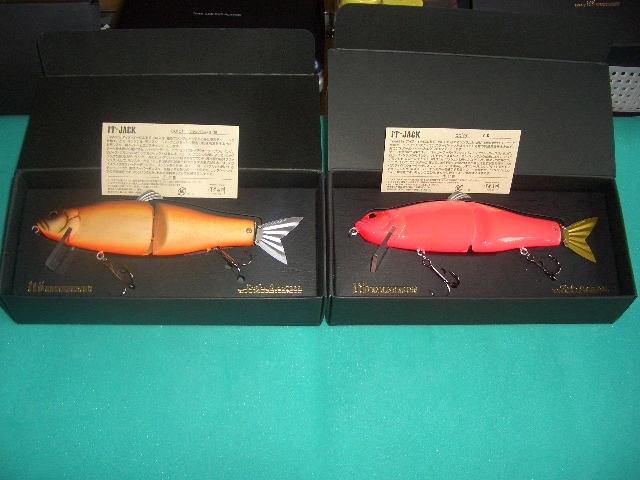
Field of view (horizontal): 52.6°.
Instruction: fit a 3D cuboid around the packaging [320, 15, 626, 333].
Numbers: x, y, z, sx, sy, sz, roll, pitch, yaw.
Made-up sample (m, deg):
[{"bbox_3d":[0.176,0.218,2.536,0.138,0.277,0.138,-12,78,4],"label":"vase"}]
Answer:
[{"bbox_3d":[0.121,-0.056,0.509,0.228,0.124,0.211,1,59,-3],"label":"packaging"}]

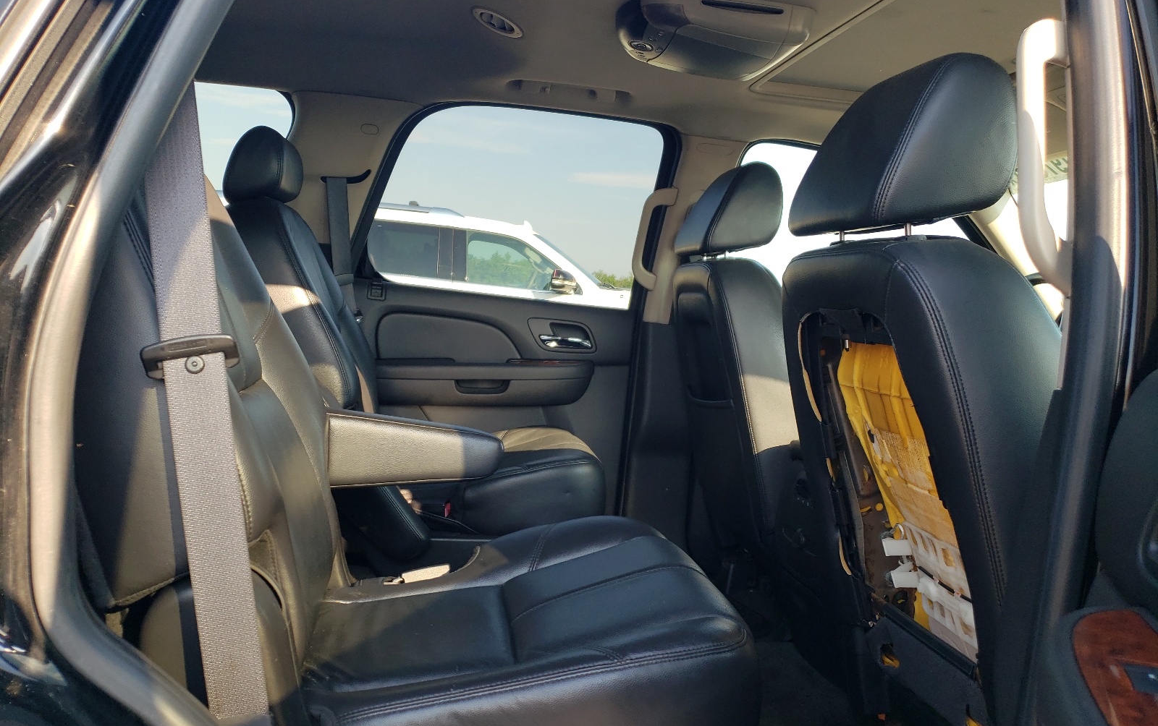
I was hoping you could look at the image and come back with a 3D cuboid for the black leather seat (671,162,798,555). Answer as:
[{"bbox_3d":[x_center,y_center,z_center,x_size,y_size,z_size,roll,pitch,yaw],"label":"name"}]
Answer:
[{"bbox_3d":[0.622,0.049,2.112,0.800,1.000,0.550,4,5,-10],"label":"black leather seat"}]

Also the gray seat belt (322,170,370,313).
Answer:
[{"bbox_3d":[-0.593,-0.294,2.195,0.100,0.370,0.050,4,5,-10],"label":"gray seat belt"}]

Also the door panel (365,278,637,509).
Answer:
[{"bbox_3d":[-0.236,0.126,2.396,0.770,0.650,0.120,4,5,-10],"label":"door panel"}]

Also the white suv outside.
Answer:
[{"bbox_3d":[-1.151,-0.467,8.419,5.250,1.900,2.030,4,5,-10],"label":"white suv outside"}]

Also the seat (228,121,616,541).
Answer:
[{"bbox_3d":[-0.358,-0.007,1.976,0.850,0.950,0.540,4,5,-10],"label":"seat"}]

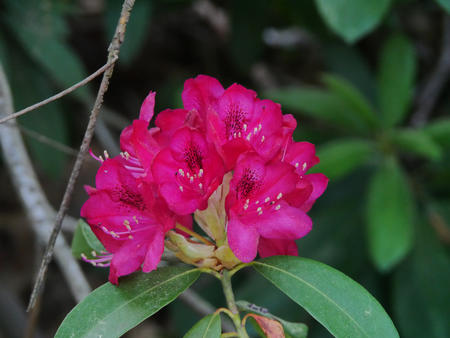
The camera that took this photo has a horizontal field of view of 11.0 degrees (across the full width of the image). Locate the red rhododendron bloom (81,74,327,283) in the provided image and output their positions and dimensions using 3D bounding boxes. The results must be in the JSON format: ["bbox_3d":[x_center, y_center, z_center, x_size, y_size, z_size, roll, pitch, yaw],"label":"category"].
[{"bbox_3d":[-0.013,0.005,1.390,0.145,0.120,0.130,0,9,0],"label":"red rhododendron bloom"}]

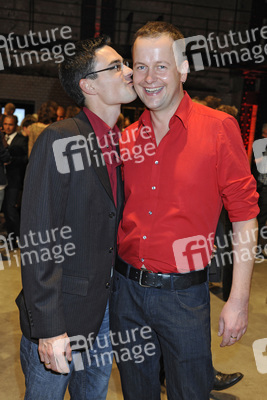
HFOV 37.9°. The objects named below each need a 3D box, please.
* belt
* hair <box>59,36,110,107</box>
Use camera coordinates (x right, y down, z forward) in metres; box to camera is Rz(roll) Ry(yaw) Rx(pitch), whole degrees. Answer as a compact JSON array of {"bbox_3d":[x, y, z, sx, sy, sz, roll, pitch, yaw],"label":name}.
[{"bbox_3d":[0.091,0.224,1.310,0.345,0.065,0.250,7,15,26],"label":"belt"},{"bbox_3d":[-0.145,-0.395,1.200,0.185,0.200,0.170,-9,11,11],"label":"hair"}]

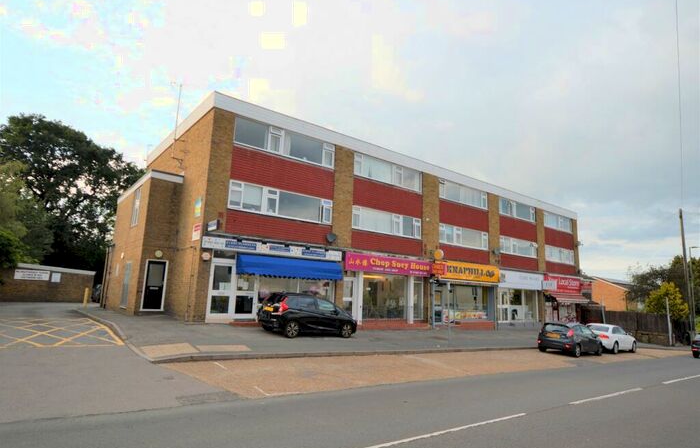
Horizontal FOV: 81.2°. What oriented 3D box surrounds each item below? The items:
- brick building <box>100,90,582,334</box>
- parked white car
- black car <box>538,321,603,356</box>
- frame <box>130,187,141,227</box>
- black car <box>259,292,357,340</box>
[{"bbox_3d":[3.290,2.100,29.366,33.800,9.650,11.400,10,-12,-37],"label":"brick building"},{"bbox_3d":[14.586,6.437,23.078,4.550,1.390,1.820,12,-12,-37],"label":"parked white car"},{"bbox_3d":[10.804,5.524,19.832,3.950,1.480,1.740,12,-12,-38],"label":"black car"},{"bbox_3d":[-9.926,-0.753,19.061,0.100,1.780,1.350,10,-12,-37],"label":"frame"},{"bbox_3d":[-1.447,3.442,15.610,4.000,1.530,1.720,13,-13,-41],"label":"black car"}]

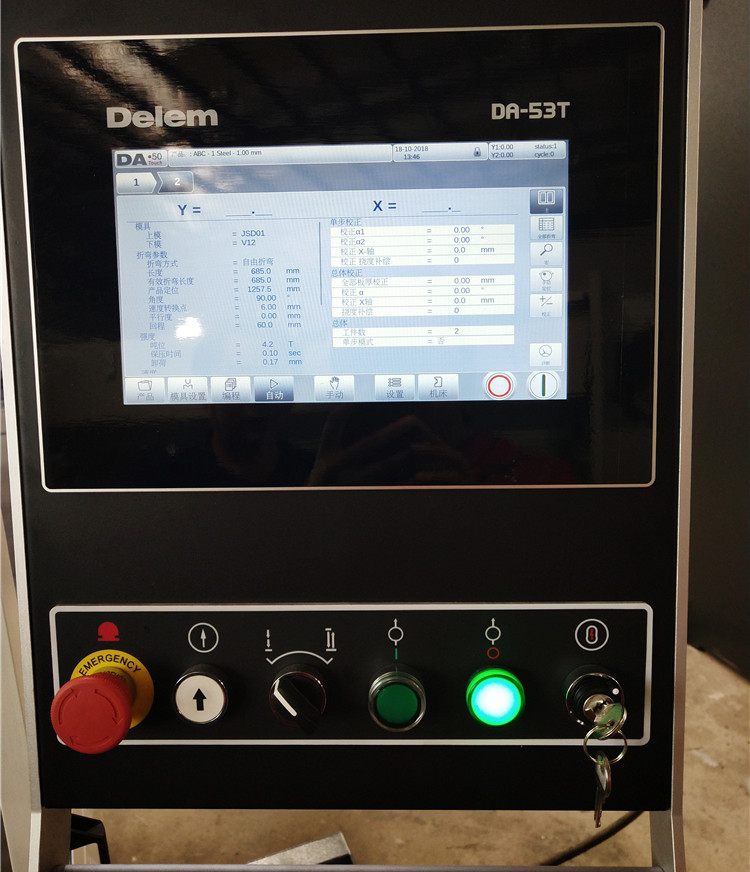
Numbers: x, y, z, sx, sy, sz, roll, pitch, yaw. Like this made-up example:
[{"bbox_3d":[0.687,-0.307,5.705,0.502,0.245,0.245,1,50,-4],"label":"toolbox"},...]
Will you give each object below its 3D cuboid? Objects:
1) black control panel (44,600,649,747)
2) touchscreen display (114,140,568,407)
[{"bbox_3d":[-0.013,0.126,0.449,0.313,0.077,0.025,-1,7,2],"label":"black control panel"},{"bbox_3d":[-0.017,-0.080,0.433,0.223,0.125,0.012,-1,7,2],"label":"touchscreen display"}]

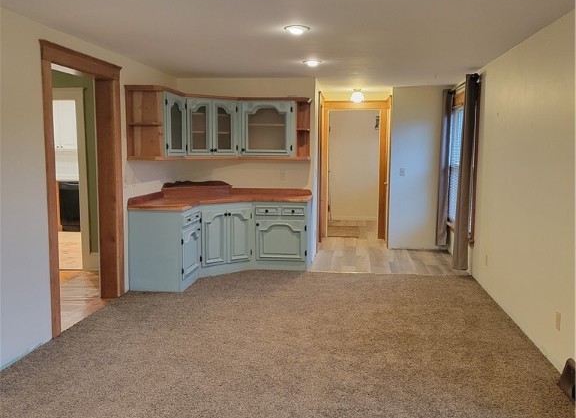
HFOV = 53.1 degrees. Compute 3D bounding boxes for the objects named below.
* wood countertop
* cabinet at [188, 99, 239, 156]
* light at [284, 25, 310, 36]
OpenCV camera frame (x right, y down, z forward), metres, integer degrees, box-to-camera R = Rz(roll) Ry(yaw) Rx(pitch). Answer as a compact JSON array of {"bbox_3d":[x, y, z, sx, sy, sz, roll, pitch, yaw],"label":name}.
[{"bbox_3d":[-0.675,-0.131,6.715,1.780,0.150,1.800,1,6,7],"label":"wood countertop"},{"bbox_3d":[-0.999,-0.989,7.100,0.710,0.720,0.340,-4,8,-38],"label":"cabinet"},{"bbox_3d":[0.068,-1.352,4.387,0.200,0.045,0.200,1,6,7],"label":"light"}]

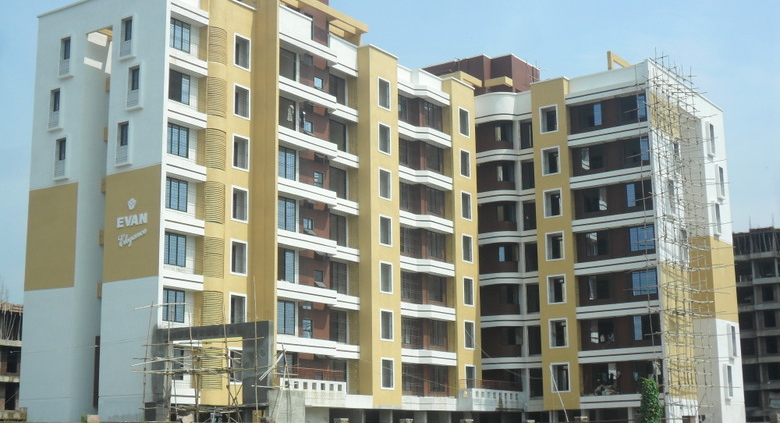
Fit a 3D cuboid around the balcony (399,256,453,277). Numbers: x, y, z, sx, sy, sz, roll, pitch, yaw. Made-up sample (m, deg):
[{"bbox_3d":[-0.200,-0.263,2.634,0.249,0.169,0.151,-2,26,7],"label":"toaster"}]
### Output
[{"bbox_3d":[2.210,3.600,76.744,1.300,0.830,5.550,-8,-14,34],"label":"balcony"}]

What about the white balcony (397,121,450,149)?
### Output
[{"bbox_3d":[2.167,-5.042,77.812,1.113,0.749,5.664,-8,-14,34],"label":"white balcony"}]

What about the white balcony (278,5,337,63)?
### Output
[{"bbox_3d":[-5.081,-10.376,69.863,0.758,2.187,5.467,-8,-14,34],"label":"white balcony"}]

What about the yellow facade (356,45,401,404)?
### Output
[{"bbox_3d":[-0.636,0.834,73.327,1.015,22.379,3.152,-8,-14,34],"label":"yellow facade"}]

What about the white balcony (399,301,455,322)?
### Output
[{"bbox_3d":[2.247,6.535,76.154,1.300,0.820,5.550,-8,-14,34],"label":"white balcony"}]

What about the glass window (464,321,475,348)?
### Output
[{"bbox_3d":[5.290,8.298,78.488,0.200,1.710,1.240,-8,-14,34],"label":"glass window"}]

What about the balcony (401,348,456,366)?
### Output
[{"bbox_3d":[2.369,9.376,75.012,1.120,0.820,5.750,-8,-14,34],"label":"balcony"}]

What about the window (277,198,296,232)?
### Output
[{"bbox_3d":[-5.908,0.217,66.619,0.120,2.050,1.810,-8,-14,34],"label":"window"}]

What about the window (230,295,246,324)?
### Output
[{"bbox_3d":[-8.261,5.473,63.491,0.200,1.700,1.240,-8,-14,34],"label":"window"}]

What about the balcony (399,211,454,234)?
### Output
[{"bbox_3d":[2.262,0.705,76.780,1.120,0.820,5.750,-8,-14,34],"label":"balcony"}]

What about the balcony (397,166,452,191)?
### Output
[{"bbox_3d":[2.137,-2.160,77.904,1.300,0.880,5.550,-8,-14,34],"label":"balcony"}]

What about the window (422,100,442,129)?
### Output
[{"bbox_3d":[2.913,-6.429,79.572,0.180,1.680,2.050,-8,-14,34],"label":"window"}]

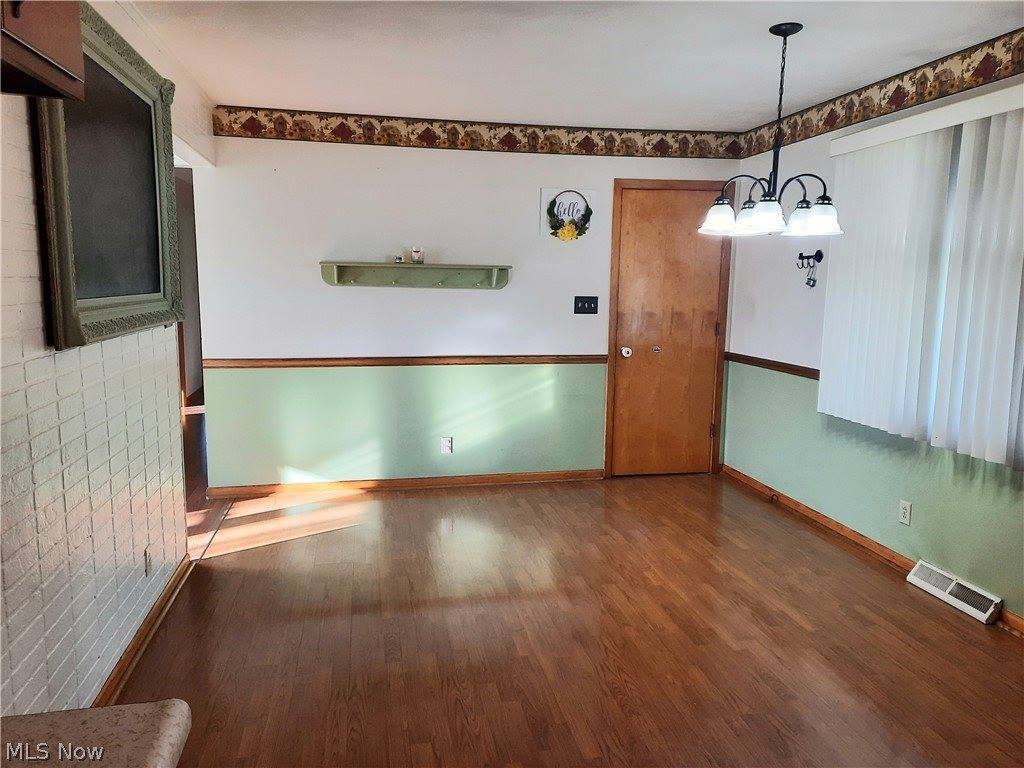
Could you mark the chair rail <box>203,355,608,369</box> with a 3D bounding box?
[{"bbox_3d":[-0.633,-0.153,4.910,2.659,0.058,0.022,-1,8,-12],"label":"chair rail"}]

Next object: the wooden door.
[{"bbox_3d":[1.119,-0.364,5.256,0.888,2.101,0.055,-1,8,-12],"label":"wooden door"}]

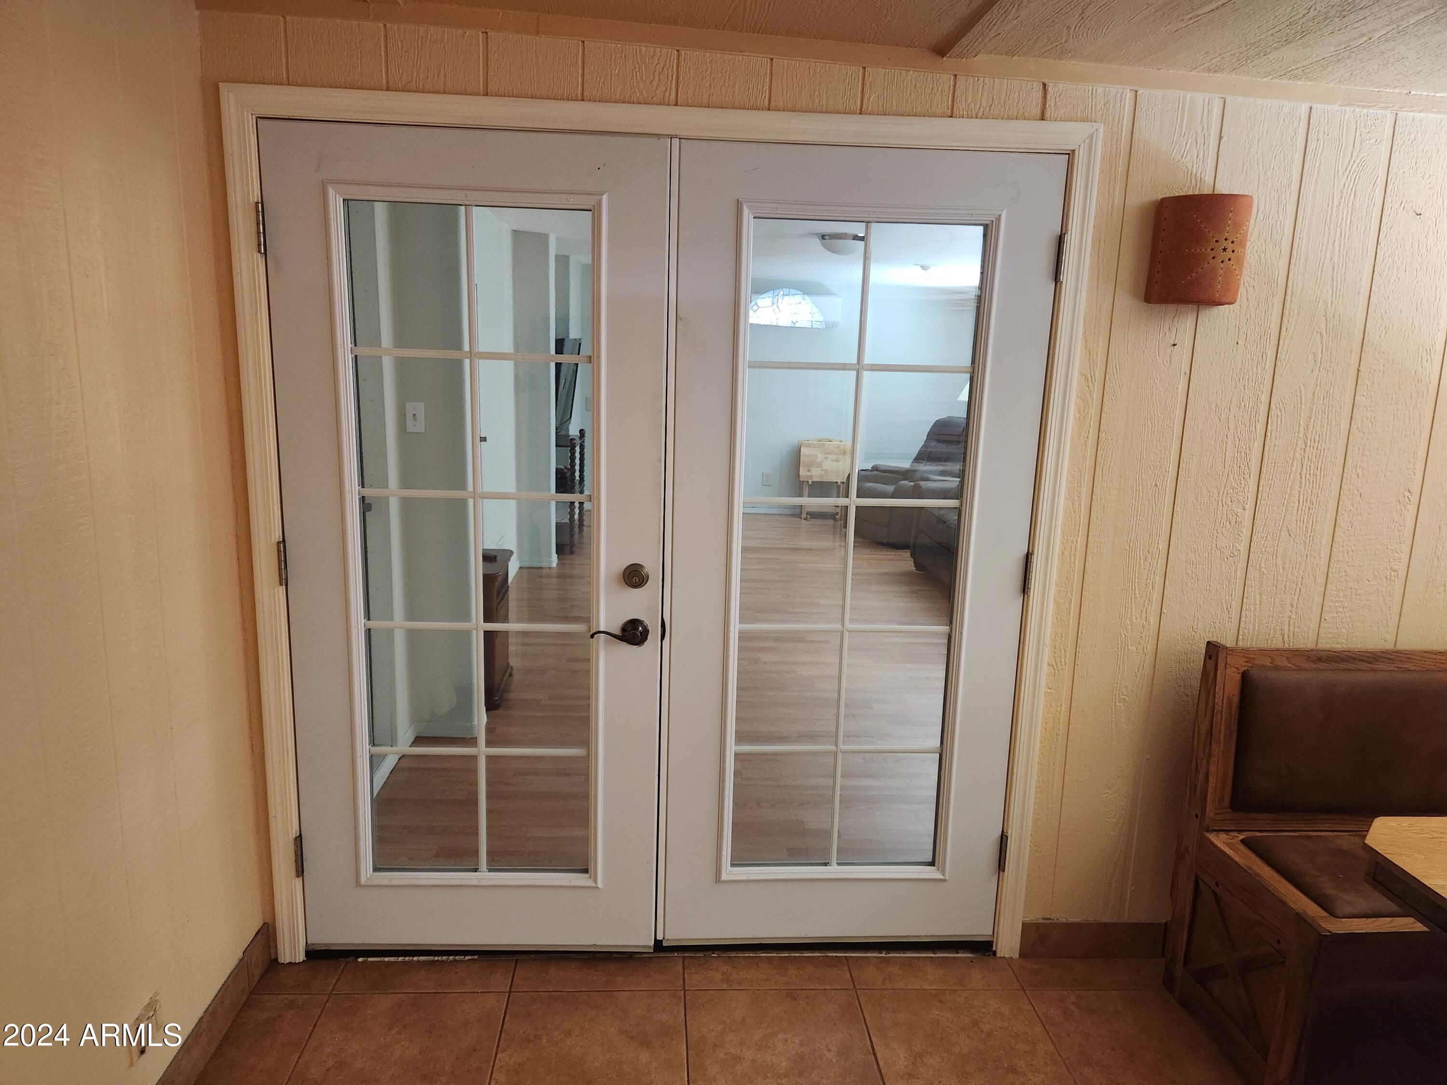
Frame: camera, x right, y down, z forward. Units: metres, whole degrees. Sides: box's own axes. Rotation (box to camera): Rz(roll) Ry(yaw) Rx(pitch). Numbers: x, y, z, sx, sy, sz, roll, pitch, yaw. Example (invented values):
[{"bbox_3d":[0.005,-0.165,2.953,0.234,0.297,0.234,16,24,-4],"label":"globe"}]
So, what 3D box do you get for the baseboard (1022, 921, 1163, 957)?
[{"bbox_3d":[0.997,1.064,2.572,0.390,0.110,0.013,1,11,-3],"label":"baseboard"}]

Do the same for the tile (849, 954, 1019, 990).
[{"bbox_3d":[0.547,1.125,2.506,0.435,0.010,0.135,1,11,-3],"label":"tile"}]

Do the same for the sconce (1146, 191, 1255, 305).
[{"bbox_3d":[1.106,-0.667,2.190,0.207,0.233,0.115,1,11,-3],"label":"sconce"}]

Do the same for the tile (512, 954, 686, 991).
[{"bbox_3d":[-0.317,1.109,2.455,0.434,0.010,0.135,1,11,-3],"label":"tile"}]

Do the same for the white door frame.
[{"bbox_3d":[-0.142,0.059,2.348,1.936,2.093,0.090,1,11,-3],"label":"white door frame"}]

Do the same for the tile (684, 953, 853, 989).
[{"bbox_3d":[0.115,1.117,2.481,0.431,0.010,0.135,1,11,-3],"label":"tile"}]

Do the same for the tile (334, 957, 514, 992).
[{"bbox_3d":[-0.750,1.102,2.430,0.433,0.010,0.135,1,11,-3],"label":"tile"}]

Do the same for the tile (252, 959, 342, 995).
[{"bbox_3d":[-1.062,1.096,2.411,0.192,0.010,0.135,1,11,-3],"label":"tile"}]

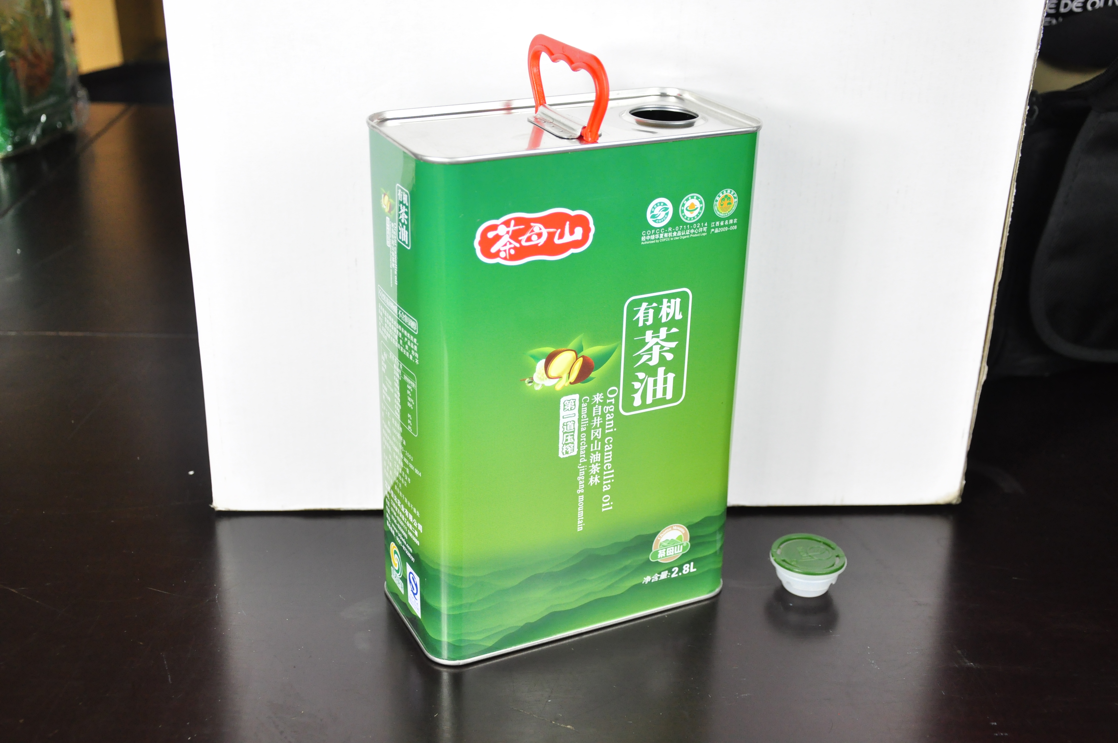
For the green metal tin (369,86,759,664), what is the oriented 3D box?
[{"bbox_3d":[0.000,0.000,0.624,0.164,0.243,0.084,-11,27,-25],"label":"green metal tin"}]

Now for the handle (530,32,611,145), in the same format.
[{"bbox_3d":[0.003,-0.123,0.568,0.009,0.036,0.069,-11,27,-25],"label":"handle"}]

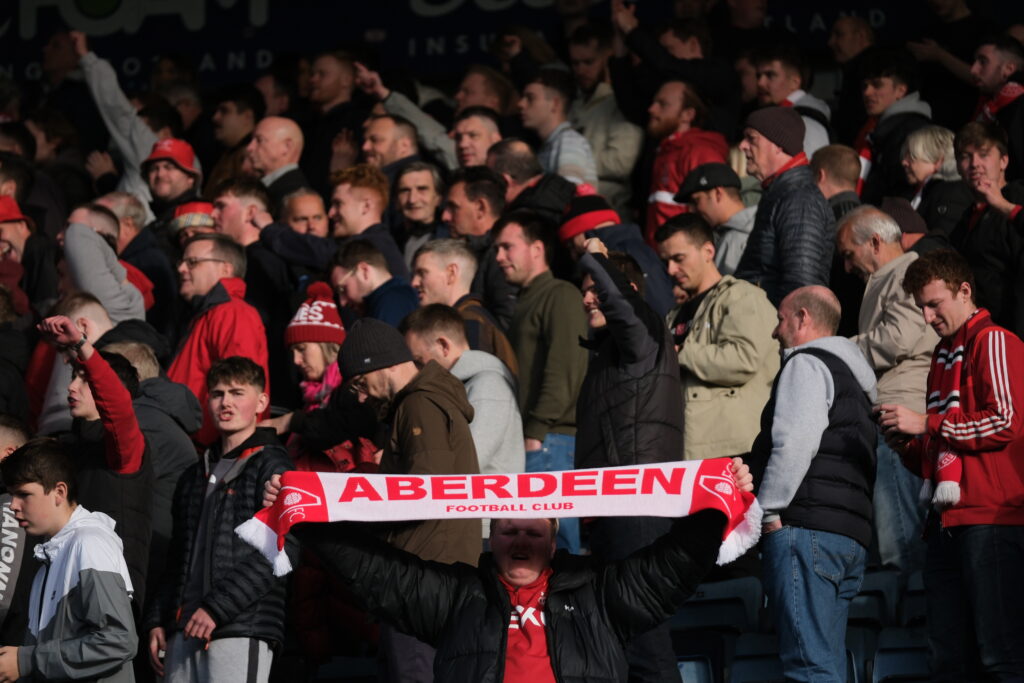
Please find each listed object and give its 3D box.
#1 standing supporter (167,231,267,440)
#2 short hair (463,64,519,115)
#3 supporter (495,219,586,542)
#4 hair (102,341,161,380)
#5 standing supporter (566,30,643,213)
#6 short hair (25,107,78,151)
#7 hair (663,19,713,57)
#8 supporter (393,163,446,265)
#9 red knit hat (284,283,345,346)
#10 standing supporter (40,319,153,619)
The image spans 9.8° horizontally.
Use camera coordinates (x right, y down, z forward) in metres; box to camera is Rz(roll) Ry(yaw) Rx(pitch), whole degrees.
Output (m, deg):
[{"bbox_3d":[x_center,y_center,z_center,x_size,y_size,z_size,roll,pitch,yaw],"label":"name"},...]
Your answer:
[{"bbox_3d":[-0.986,0.509,19.894,0.330,1.740,0.500,4,-8,-32],"label":"standing supporter"},{"bbox_3d":[-0.079,-0.966,23.000,0.210,0.190,0.170,1,-5,-17],"label":"short hair"},{"bbox_3d":[0.095,0.464,19.230,0.330,1.780,0.500,2,-5,-22],"label":"supporter"},{"bbox_3d":[-1.153,0.070,18.100,0.190,0.155,0.165,-2,-5,24],"label":"hair"},{"bbox_3d":[0.341,-0.357,22.894,0.330,1.740,0.500,6,-9,-41],"label":"standing supporter"},{"bbox_3d":[-1.731,-0.802,22.500,0.200,0.170,0.170,3,-8,-25],"label":"short hair"},{"bbox_3d":[0.679,-1.176,23.100,0.200,0.140,0.170,6,-9,-39],"label":"hair"},{"bbox_3d":[-0.330,0.235,21.032,0.500,1.740,0.320,-1,-5,18],"label":"supporter"},{"bbox_3d":[-0.632,-0.087,19.200,0.210,0.210,0.200,0,-7,0],"label":"red knit hat"},{"bbox_3d":[-1.294,0.829,18.588,0.420,1.840,0.520,3,-8,-25],"label":"standing supporter"}]

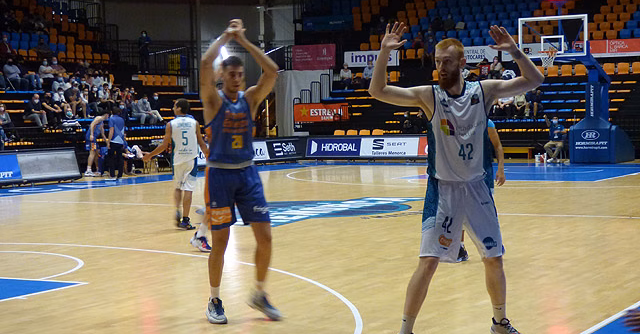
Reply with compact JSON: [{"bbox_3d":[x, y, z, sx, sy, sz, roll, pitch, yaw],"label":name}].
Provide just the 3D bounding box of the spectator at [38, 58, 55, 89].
[{"bbox_3d":[-9.243,-3.098,39.871,0.750,1.220,0.540,1,3,42],"label":"spectator"}]

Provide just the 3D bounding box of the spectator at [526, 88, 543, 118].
[{"bbox_3d":[7.296,-2.184,39.617,0.550,1.030,0.650,0,3,27],"label":"spectator"}]

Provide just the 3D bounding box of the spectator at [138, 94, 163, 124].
[{"bbox_3d":[-5.692,-1.960,39.700,0.650,1.120,0.520,0,3,30],"label":"spectator"}]

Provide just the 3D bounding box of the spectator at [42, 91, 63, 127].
[{"bbox_3d":[-8.112,-1.744,35.321,0.650,1.080,0.520,1,3,38],"label":"spectator"}]

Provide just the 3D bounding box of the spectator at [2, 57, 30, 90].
[{"bbox_3d":[-9.889,-3.009,37.891,0.720,1.080,0.580,1,3,36],"label":"spectator"}]

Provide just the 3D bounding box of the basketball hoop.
[{"bbox_3d":[5.983,-2.833,30.500,0.470,0.460,0.560,0,3,30],"label":"basketball hoop"}]

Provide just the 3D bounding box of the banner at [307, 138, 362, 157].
[{"bbox_3d":[0.477,-0.657,39.657,2.150,0.700,0.080,0,3,30],"label":"banner"}]

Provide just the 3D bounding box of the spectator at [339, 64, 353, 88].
[{"bbox_3d":[1.024,-3.621,46.756,0.500,1.050,0.650,0,3,22],"label":"spectator"}]

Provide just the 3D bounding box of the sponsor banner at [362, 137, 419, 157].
[{"bbox_3d":[2.307,-0.648,38.124,2.080,0.640,0.120,0,-11,30],"label":"sponsor banner"}]

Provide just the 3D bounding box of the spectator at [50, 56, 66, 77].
[{"bbox_3d":[-9.041,-3.165,40.220,0.750,1.240,0.560,1,3,42],"label":"spectator"}]

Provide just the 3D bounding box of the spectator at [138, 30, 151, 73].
[{"bbox_3d":[-7.232,-4.747,48.000,0.520,1.730,0.360,-2,3,-12],"label":"spectator"}]

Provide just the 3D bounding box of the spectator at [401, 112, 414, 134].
[{"bbox_3d":[2.953,-1.310,40.129,0.520,1.200,0.720,0,3,32],"label":"spectator"}]

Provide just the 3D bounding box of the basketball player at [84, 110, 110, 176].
[{"bbox_3d":[-6.208,-0.675,32.500,0.650,1.860,0.550,-2,3,-12],"label":"basketball player"}]

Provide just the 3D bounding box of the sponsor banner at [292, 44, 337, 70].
[{"bbox_3d":[-0.215,-4.557,48.163,2.060,1.000,0.050,0,3,28],"label":"sponsor banner"}]

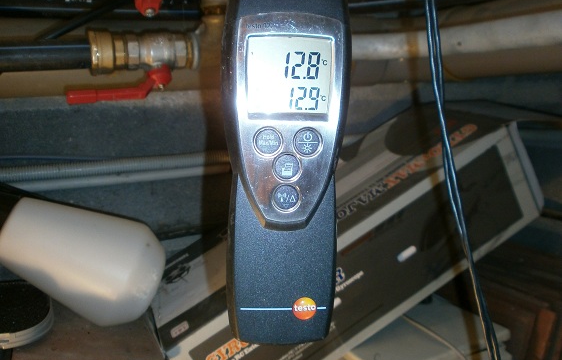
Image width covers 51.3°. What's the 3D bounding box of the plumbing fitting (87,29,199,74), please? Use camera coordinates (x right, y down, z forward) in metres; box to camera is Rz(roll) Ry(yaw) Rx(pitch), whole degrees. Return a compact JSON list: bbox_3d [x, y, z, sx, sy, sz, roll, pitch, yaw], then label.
[{"bbox_3d":[-0.160,-0.149,0.680,0.120,0.050,0.050,-4,16,-20],"label":"plumbing fitting"}]

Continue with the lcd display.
[{"bbox_3d":[0.004,-0.051,0.283,0.041,0.040,0.006,1,7,-4],"label":"lcd display"}]

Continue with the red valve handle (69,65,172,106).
[{"bbox_3d":[-0.185,-0.111,0.680,0.118,0.045,0.026,-6,14,-24],"label":"red valve handle"}]

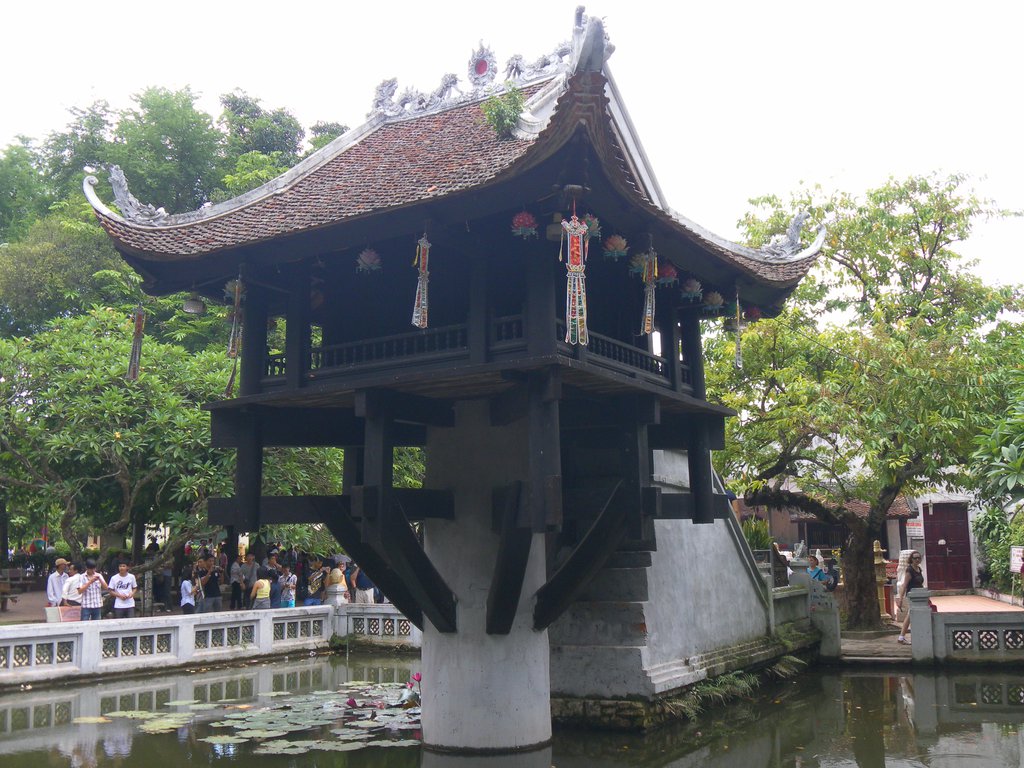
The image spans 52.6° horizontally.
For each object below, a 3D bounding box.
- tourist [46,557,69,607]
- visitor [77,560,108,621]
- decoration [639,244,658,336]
[{"bbox_3d":[-7.383,3.682,16.842,0.330,1.680,0.470,-9,-13,39],"label":"tourist"},{"bbox_3d":[-7.106,3.791,17.432,0.520,1.700,0.400,2,-10,-17],"label":"visitor"},{"bbox_3d":[1.134,-0.771,8.541,0.110,0.730,0.160,-7,-11,31],"label":"decoration"}]

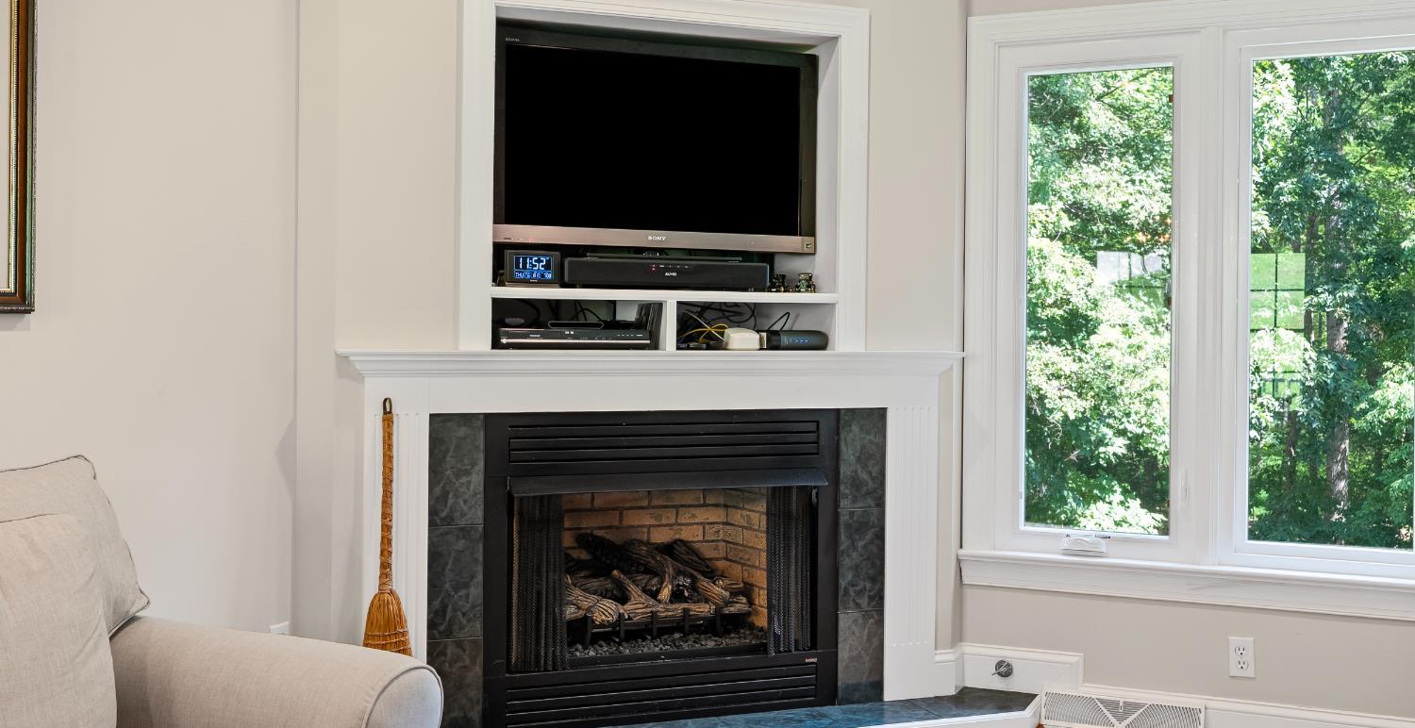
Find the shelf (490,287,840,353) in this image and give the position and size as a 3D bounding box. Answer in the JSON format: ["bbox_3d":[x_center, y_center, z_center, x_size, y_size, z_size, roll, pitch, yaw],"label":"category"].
[{"bbox_3d":[-0.152,-0.126,4.000,1.024,0.167,0.320,0,1,-21],"label":"shelf"}]

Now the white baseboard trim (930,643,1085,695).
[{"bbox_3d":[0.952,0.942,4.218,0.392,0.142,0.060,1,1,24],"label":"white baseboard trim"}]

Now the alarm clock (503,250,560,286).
[{"bbox_3d":[-0.479,-0.259,3.776,0.148,0.099,0.050,0,1,-21],"label":"alarm clock"}]

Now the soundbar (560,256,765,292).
[{"bbox_3d":[-0.122,-0.251,3.953,0.616,0.085,0.095,0,1,-21],"label":"soundbar"}]

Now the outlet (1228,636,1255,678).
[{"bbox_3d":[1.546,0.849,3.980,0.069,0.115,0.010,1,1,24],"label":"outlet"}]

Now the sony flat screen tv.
[{"bbox_3d":[-0.154,-0.625,3.959,0.998,0.590,0.105,0,1,-21],"label":"sony flat screen tv"}]

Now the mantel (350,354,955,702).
[{"bbox_3d":[-0.091,0.487,3.841,1.824,1.045,0.105,0,1,-21],"label":"mantel"}]

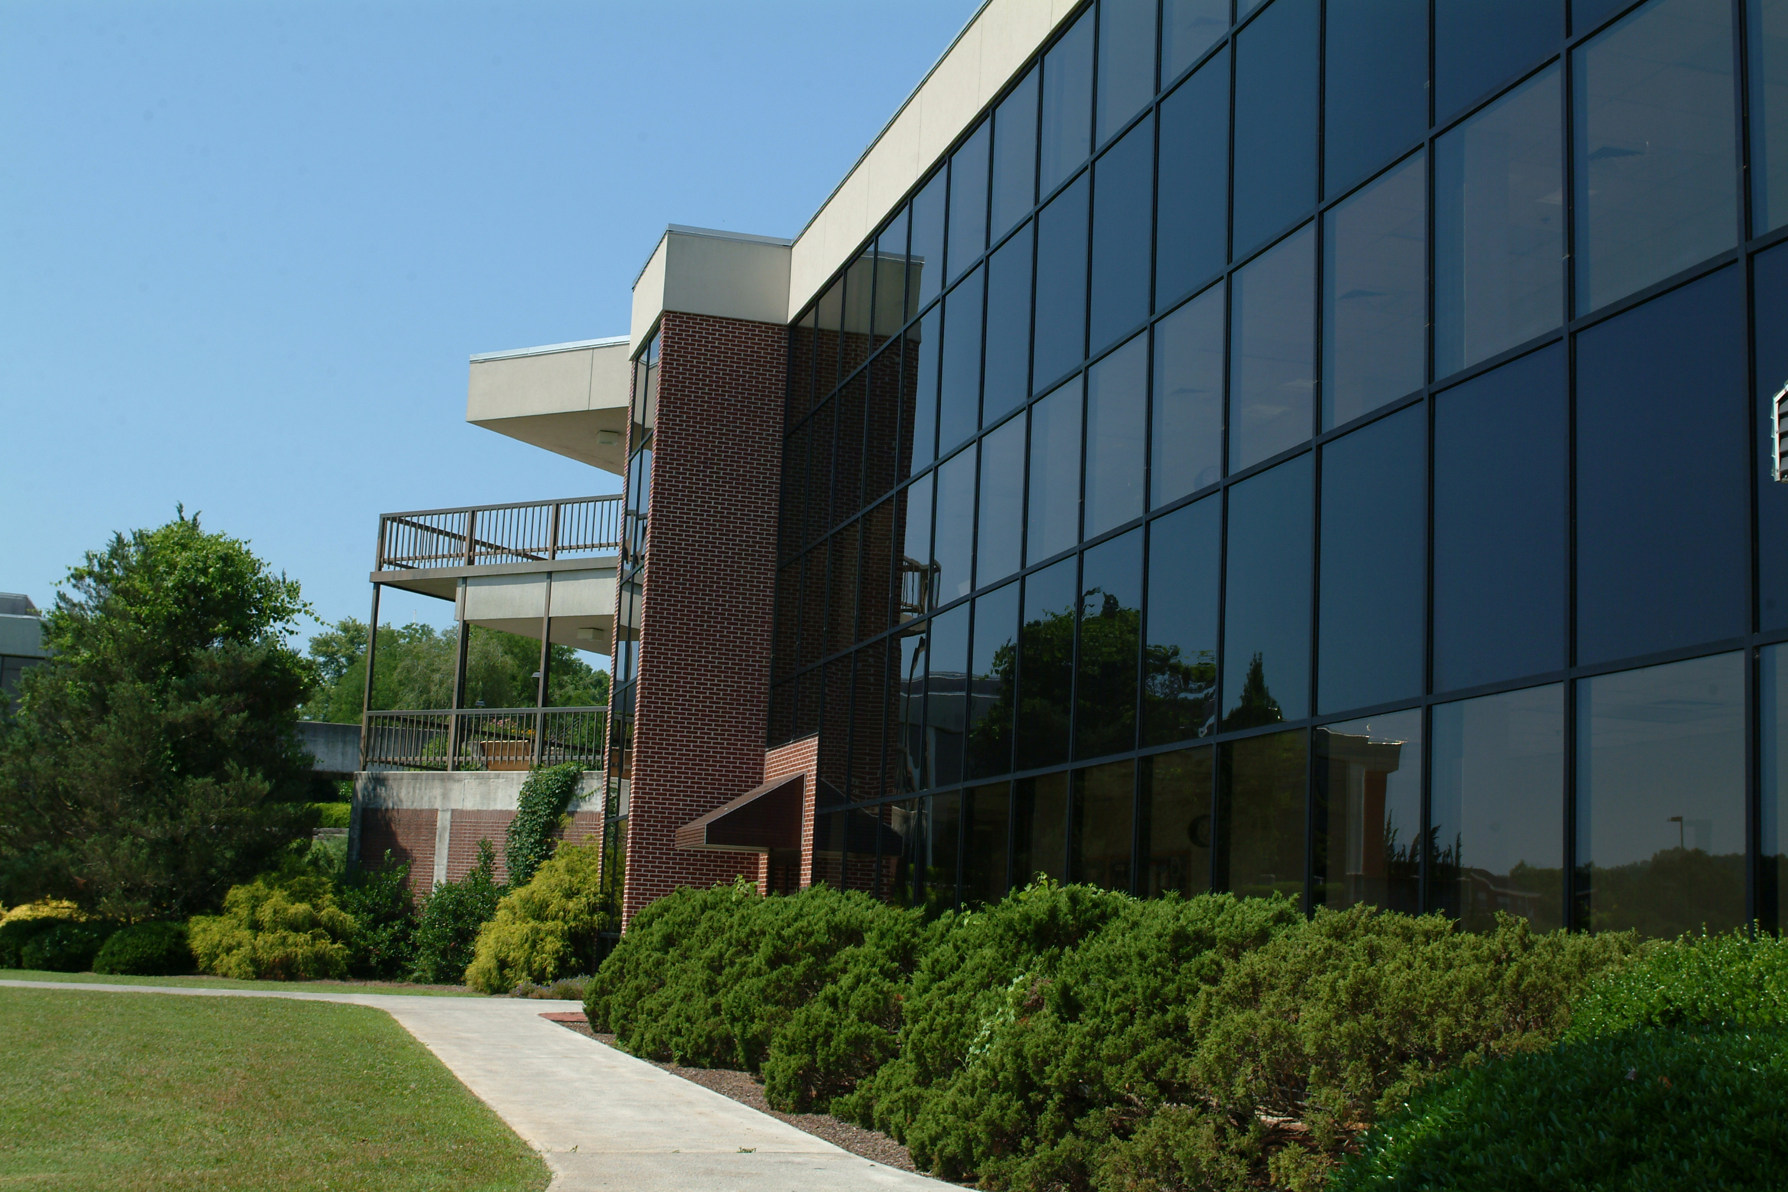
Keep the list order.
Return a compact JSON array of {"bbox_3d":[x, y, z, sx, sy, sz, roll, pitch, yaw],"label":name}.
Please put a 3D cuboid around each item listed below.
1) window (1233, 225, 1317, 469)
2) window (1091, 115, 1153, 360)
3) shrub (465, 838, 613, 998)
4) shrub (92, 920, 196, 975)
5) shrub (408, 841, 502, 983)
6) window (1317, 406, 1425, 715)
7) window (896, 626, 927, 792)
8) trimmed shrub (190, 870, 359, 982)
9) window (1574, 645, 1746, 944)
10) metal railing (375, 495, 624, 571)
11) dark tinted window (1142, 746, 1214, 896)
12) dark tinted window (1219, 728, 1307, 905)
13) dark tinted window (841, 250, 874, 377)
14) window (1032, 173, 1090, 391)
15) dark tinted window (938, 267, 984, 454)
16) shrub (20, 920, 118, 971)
[{"bbox_3d":[2.904,-1.872,15.997,0.080,1.688,1.450,6,-10,-16],"label":"window"},{"bbox_3d":[2.108,-3.293,19.146,0.080,1.974,1.460,6,-10,-16],"label":"window"},{"bbox_3d":[-5.833,5.263,34.218,2.400,2.500,2.200,3,-10,0],"label":"shrub"},{"bbox_3d":[-12.209,5.726,33.917,1.550,0.870,1.500,6,-10,-19],"label":"shrub"},{"bbox_3d":[-7.517,5.452,35.914,1.650,2.500,1.500,3,-10,0],"label":"shrub"},{"bbox_3d":[3.241,-0.222,14.124,0.100,1.950,1.460,5,-10,-16],"label":"window"},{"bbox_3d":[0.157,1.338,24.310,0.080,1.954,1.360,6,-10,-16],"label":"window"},{"bbox_3d":[-10.311,5.471,34.600,2.720,1.754,2.400,6,-10,-16],"label":"trimmed shrub"},{"bbox_3d":[4.041,1.187,10.970,0.080,1.659,1.460,6,-10,-16],"label":"window"},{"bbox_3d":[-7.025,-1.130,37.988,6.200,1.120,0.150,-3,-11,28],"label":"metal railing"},{"bbox_3d":[2.274,2.097,16.806,0.080,1.689,1.450,6,-10,-16],"label":"dark tinted window"},{"bbox_3d":[2.719,1.850,15.315,0.080,1.659,1.460,6,-10,-16],"label":"dark tinted window"},{"bbox_3d":[-0.469,-3.801,28.204,0.080,1.618,1.450,6,-10,-16],"label":"dark tinted window"},{"bbox_3d":[1.668,-3.072,20.594,0.080,1.974,1.460,6,-10,-16],"label":"window"},{"bbox_3d":[0.787,-2.630,23.491,0.080,1.974,1.460,6,-10,-16],"label":"dark tinted window"},{"bbox_3d":[-13.457,5.706,34.000,1.568,0.818,1.400,6,-10,-21],"label":"shrub"}]

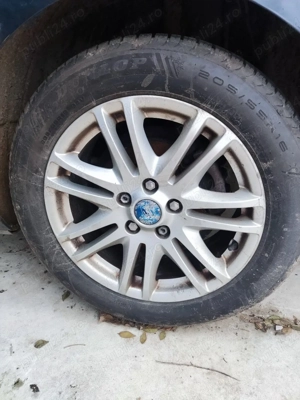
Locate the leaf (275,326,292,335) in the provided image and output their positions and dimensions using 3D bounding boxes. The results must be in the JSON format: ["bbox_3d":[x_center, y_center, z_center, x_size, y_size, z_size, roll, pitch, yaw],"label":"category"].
[{"bbox_3d":[0.310,0.306,0.673,0.050,0.010,0.016,-10,25,-21],"label":"leaf"}]

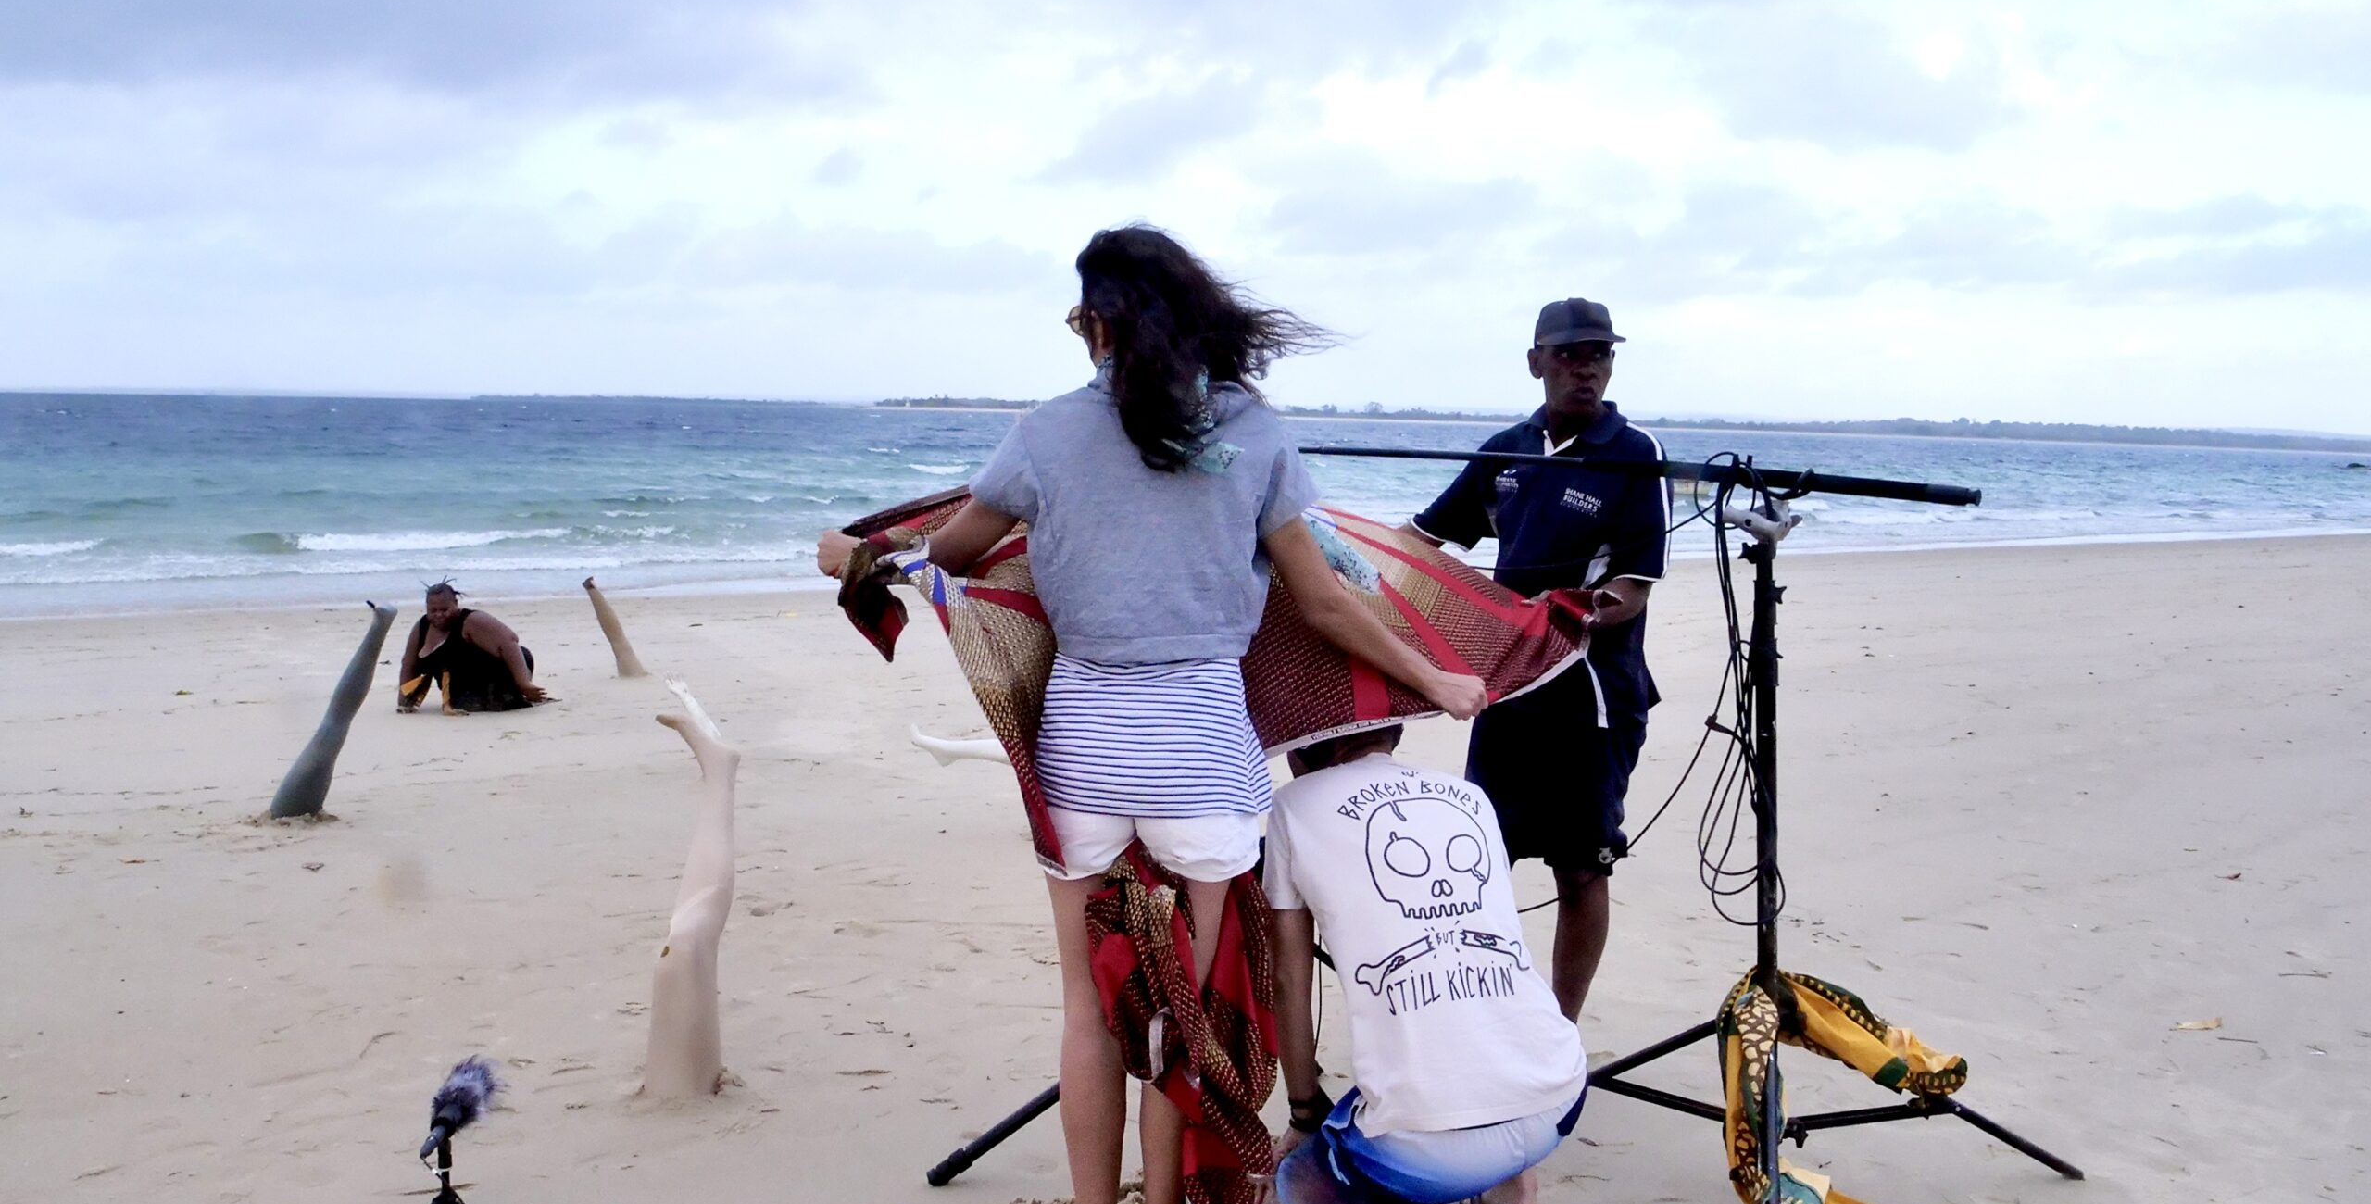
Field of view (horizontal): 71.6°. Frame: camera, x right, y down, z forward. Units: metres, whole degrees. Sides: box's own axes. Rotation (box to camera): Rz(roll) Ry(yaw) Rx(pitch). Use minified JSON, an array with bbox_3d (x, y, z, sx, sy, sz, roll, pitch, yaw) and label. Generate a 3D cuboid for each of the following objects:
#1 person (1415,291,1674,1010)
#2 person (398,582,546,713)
[{"bbox_3d":[0.780,0.192,3.493,0.540,1.690,0.420,6,8,36],"label":"person"},{"bbox_3d":[-3.399,0.159,7.948,0.670,0.600,0.850,1,7,4],"label":"person"}]

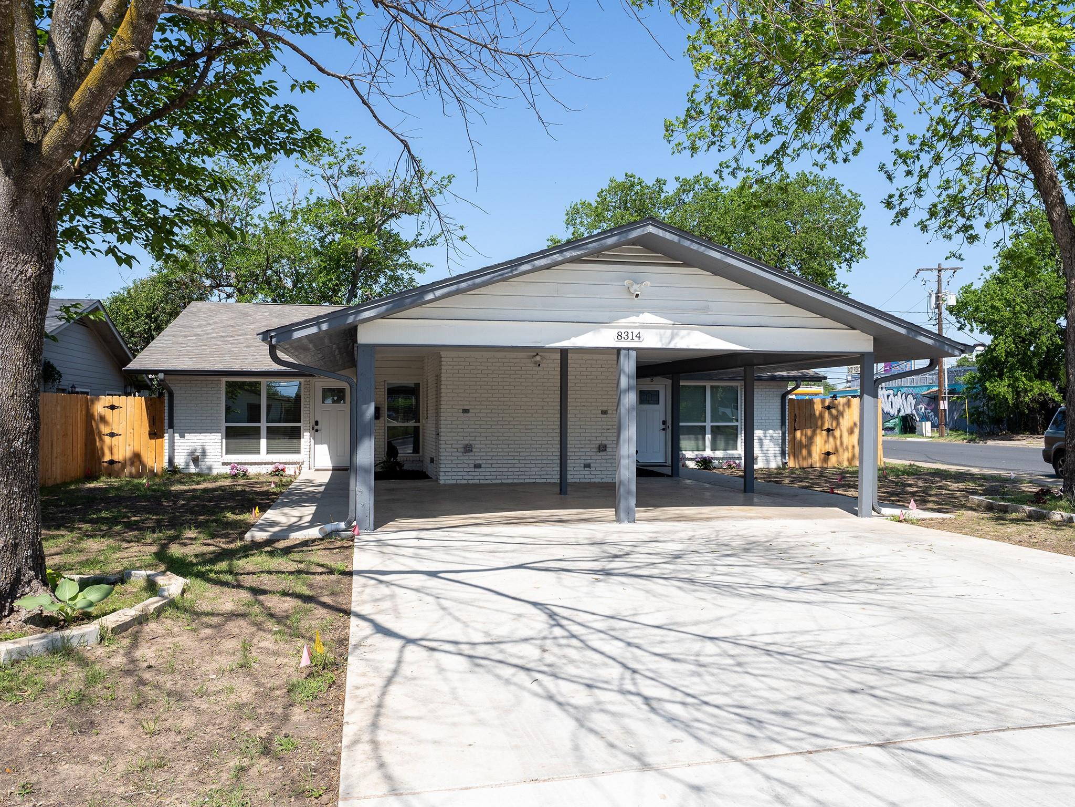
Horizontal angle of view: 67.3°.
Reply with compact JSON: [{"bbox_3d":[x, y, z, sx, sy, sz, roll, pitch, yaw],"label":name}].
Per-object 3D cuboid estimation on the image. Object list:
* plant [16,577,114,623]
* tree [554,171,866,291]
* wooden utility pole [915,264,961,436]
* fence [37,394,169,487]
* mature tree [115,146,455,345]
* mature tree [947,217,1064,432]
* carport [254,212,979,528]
[{"bbox_3d":[-3.349,1.400,5.721,0.640,0.300,0.520,0,-1,-12],"label":"plant"},{"bbox_3d":[8.964,-5.083,41.934,16.210,13.990,14.000,0,-1,-12],"label":"tree"},{"bbox_3d":[23.831,-3.182,47.951,2.600,10.360,1.000,0,-1,-12],"label":"wooden utility pole"},{"bbox_3d":[-9.168,0.724,17.022,1.800,1.880,3.050,0,-1,-12],"label":"fence"},{"bbox_3d":[-11.886,-5.023,36.935,15.630,13.700,12.500,0,-1,-12],"label":"mature tree"},{"bbox_3d":[28.321,-4.751,47.936,8.240,13.520,8.000,0,-1,-12],"label":"mature tree"},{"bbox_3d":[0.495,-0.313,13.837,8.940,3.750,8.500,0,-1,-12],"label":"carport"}]

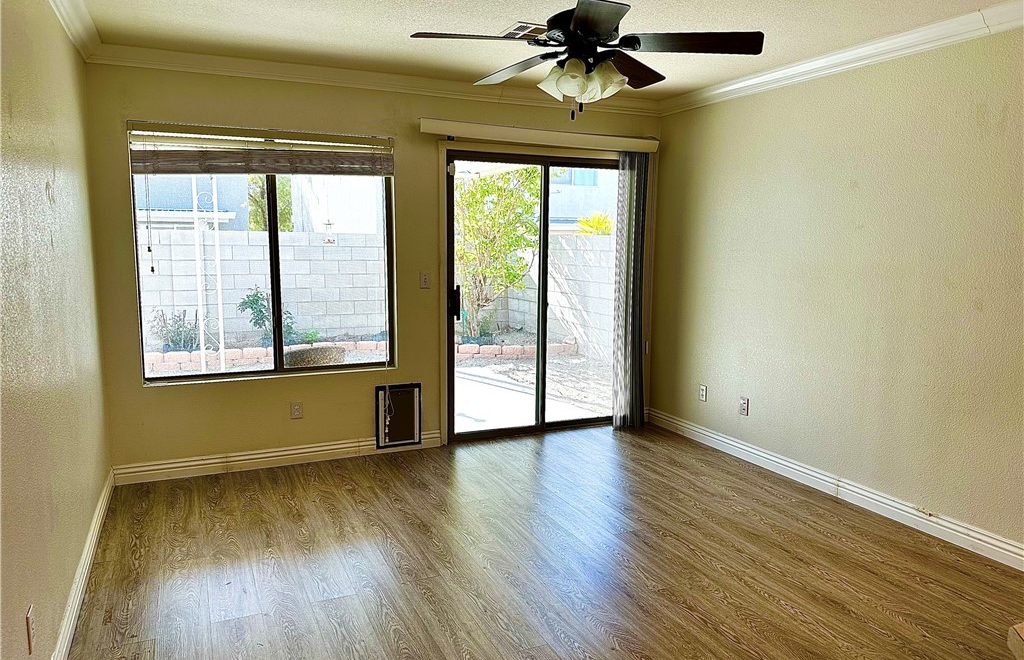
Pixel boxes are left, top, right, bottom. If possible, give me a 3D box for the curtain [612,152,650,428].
[{"bbox_3d":[0.912,-0.285,5.355,0.221,2.081,0.108,-3,8,-25],"label":"curtain"}]

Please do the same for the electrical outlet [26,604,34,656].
[{"bbox_3d":[-1.332,0.832,1.973,0.009,0.114,0.070,-3,8,-25],"label":"electrical outlet"}]

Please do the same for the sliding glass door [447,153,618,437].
[{"bbox_3d":[0.246,-0.244,5.237,1.539,2.029,0.101,-3,8,-25],"label":"sliding glass door"}]

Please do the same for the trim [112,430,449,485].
[{"bbox_3d":[-1.407,0.801,4.546,1.996,0.113,0.017,-3,8,-25],"label":"trim"}]

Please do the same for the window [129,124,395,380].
[{"bbox_3d":[-1.472,-0.458,4.395,1.513,1.504,0.094,-3,8,-25],"label":"window"}]

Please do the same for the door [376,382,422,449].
[{"bbox_3d":[-0.760,0.584,4.810,0.314,0.425,0.051,-3,8,-25],"label":"door"}]

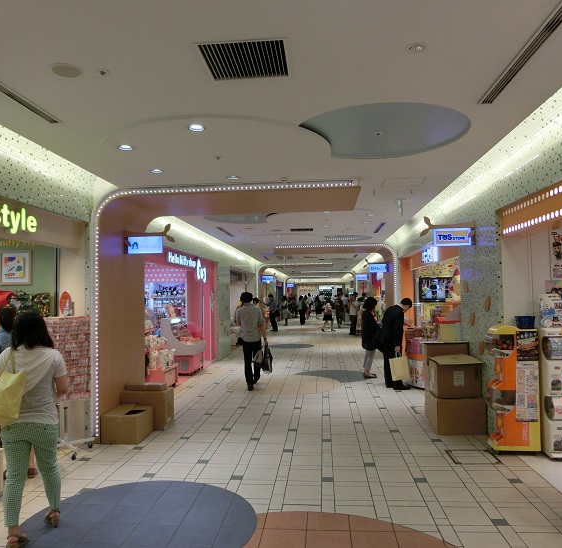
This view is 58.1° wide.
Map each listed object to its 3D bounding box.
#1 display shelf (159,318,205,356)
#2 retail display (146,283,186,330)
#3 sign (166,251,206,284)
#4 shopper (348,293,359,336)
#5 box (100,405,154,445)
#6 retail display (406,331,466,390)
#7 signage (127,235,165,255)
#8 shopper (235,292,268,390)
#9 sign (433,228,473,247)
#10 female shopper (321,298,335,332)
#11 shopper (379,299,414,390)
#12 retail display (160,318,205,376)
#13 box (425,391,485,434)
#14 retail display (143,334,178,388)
[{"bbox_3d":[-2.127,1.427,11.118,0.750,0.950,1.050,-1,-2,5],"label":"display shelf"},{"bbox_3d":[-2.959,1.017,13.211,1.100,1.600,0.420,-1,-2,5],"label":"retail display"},{"bbox_3d":[-1.845,-0.087,10.298,0.090,0.500,2.900,-1,-2,5],"label":"sign"},{"bbox_3d":[2.926,1.611,20.377,0.380,1.700,0.480,0,-3,-25],"label":"shopper"},{"bbox_3d":[-1.748,1.731,5.857,0.415,0.305,0.590,-1,-2,5],"label":"box"},{"bbox_3d":[2.705,1.520,8.868,0.750,0.900,1.000,0,-3,-13],"label":"retail display"},{"bbox_3d":[-1.718,-0.367,6.472,0.470,0.225,0.080,-1,-2,5],"label":"signage"},{"bbox_3d":[-0.531,1.179,9.015,0.550,1.680,0.420,-1,-2,5],"label":"shopper"},{"bbox_3d":[2.150,-0.454,6.359,0.500,0.225,0.080,-1,-2,5],"label":"sign"},{"bbox_3d":[2.043,1.742,21.756,0.480,1.450,0.480,-3,-3,42],"label":"female shopper"},{"bbox_3d":[1.984,1.188,8.707,0.540,1.550,0.480,-1,-2,-4],"label":"shopper"},{"bbox_3d":[-2.088,1.526,10.980,0.770,1.180,0.930,-1,-2,5],"label":"retail display"},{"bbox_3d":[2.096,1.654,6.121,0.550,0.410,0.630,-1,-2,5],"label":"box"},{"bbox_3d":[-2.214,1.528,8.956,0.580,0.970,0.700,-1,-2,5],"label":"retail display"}]

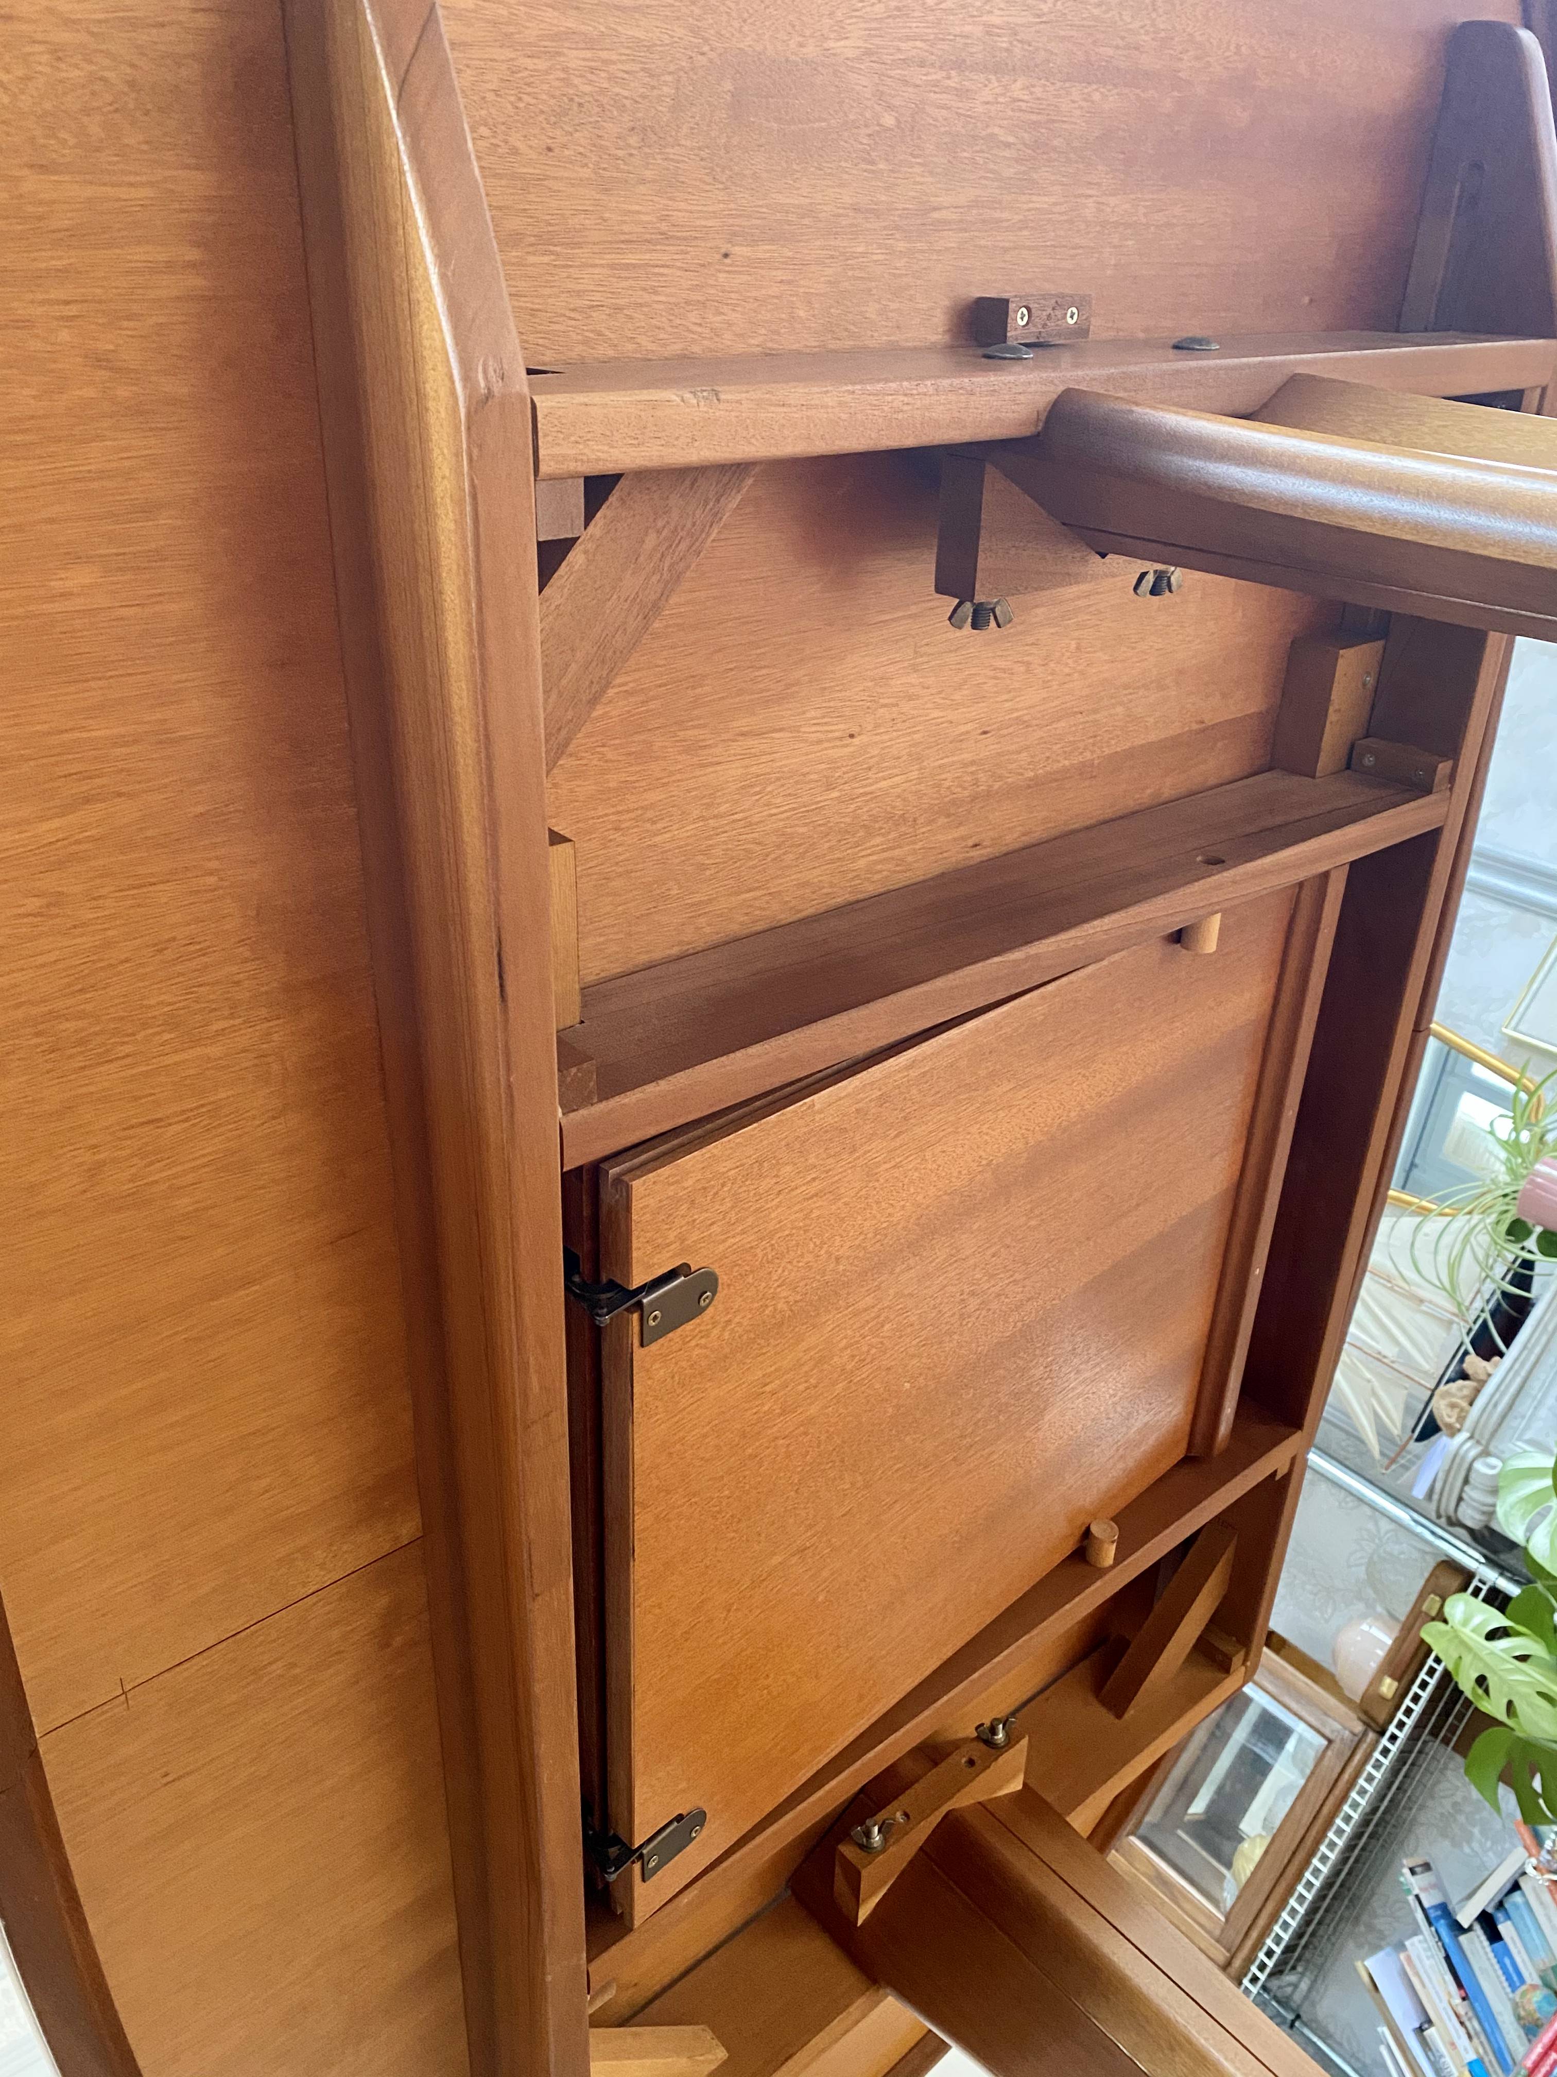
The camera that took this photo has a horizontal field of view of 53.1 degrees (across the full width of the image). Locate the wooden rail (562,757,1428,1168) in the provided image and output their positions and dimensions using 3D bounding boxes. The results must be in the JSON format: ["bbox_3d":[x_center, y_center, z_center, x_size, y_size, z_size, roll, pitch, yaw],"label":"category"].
[{"bbox_3d":[0.135,-0.066,0.783,0.632,0.083,0.023,-20,-55,-36],"label":"wooden rail"}]

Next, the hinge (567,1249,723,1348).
[{"bbox_3d":[-0.060,0.099,0.641,0.056,0.049,0.031,-20,-55,-36],"label":"hinge"}]

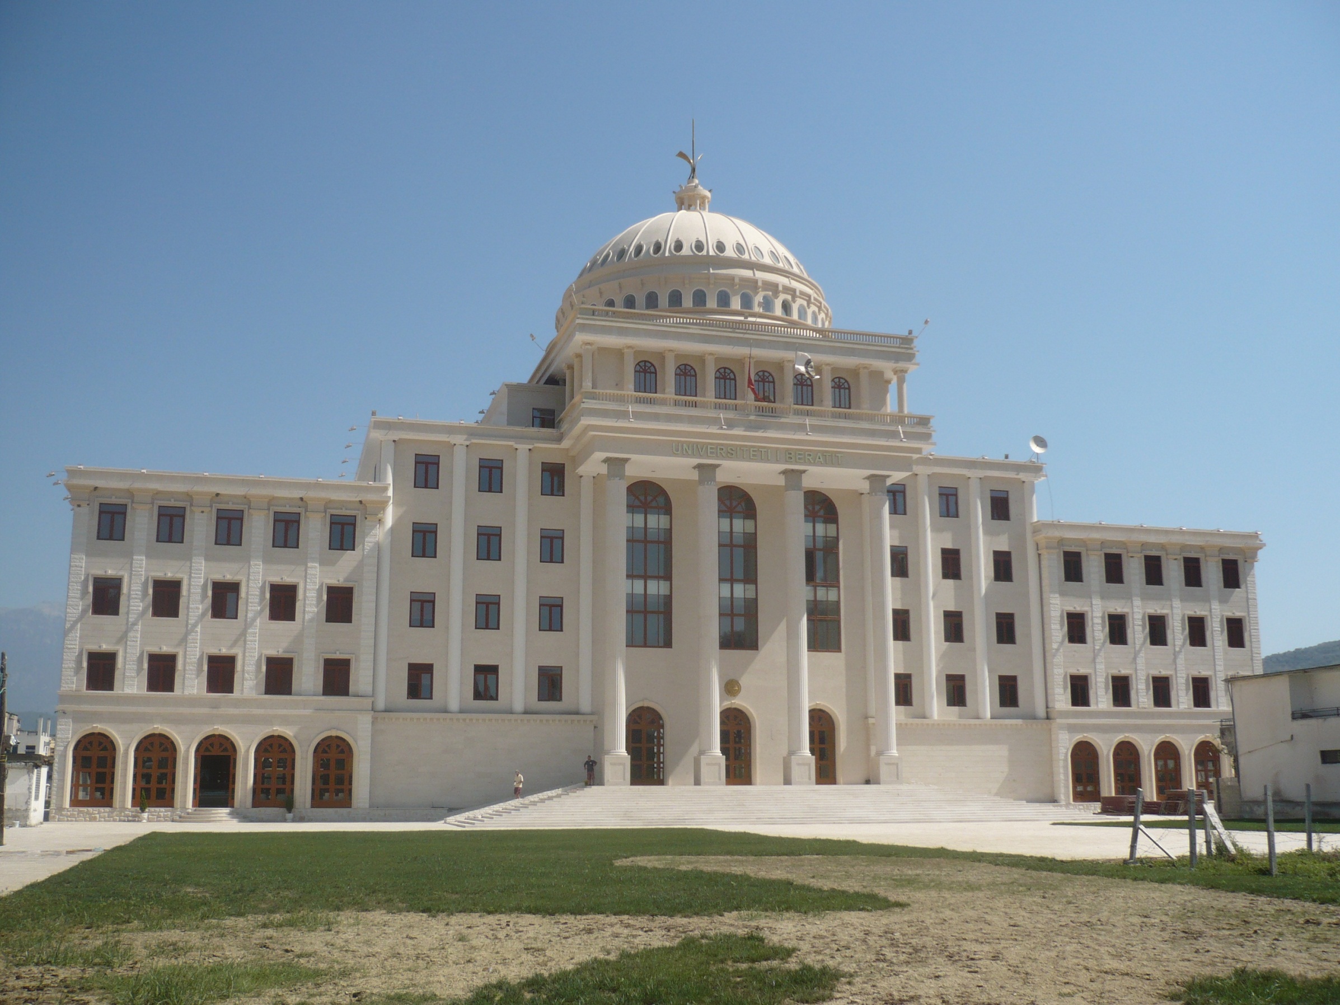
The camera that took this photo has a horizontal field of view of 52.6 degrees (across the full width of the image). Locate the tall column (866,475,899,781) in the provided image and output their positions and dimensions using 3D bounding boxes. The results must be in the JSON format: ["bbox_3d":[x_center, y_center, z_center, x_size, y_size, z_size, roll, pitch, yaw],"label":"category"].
[{"bbox_3d":[13.314,7.868,84.978,1.491,19.256,1.491,3,-12,-16],"label":"tall column"}]

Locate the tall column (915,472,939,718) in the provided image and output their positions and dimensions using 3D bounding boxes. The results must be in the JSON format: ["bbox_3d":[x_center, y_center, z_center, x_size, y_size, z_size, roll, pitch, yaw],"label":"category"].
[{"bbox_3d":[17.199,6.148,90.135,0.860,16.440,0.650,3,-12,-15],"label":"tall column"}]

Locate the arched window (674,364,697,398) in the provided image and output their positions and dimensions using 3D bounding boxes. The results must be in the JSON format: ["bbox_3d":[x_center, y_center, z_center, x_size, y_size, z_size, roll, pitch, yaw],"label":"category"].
[{"bbox_3d":[1.022,-7.446,85.317,1.400,2.630,0.200,3,-12,-15],"label":"arched window"}]

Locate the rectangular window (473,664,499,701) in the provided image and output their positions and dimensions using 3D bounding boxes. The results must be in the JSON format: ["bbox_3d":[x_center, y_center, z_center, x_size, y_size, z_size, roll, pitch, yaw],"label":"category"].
[{"bbox_3d":[-11.549,11.253,84.811,1.523,2.197,0.200,3,-11,-16],"label":"rectangular window"}]

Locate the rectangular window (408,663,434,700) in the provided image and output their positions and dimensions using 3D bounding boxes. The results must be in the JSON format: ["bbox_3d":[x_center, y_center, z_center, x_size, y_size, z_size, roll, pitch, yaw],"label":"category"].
[{"bbox_3d":[-14.827,10.626,80.470,1.464,2.109,0.200,3,-12,-15],"label":"rectangular window"}]

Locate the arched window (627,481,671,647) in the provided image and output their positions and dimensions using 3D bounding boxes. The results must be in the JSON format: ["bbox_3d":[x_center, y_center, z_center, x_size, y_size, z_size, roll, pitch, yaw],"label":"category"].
[{"bbox_3d":[-1.460,3.787,84.343,3.312,10.533,0.250,3,-12,-15],"label":"arched window"}]

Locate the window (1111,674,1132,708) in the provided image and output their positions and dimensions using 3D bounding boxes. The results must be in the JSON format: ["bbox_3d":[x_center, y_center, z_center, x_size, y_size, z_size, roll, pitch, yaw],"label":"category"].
[{"bbox_3d":[31.190,13.011,93.548,1.490,2.140,0.200,3,-12,-15],"label":"window"}]

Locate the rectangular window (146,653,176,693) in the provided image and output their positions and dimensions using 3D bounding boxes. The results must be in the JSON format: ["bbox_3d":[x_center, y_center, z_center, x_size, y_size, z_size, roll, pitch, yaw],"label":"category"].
[{"bbox_3d":[-28.449,9.562,75.825,1.472,2.100,0.200,3,-12,-15],"label":"rectangular window"}]

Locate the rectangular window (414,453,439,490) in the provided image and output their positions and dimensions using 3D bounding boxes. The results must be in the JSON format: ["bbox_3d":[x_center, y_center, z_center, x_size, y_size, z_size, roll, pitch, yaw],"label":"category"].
[{"bbox_3d":[-14.843,-1.862,83.003,1.464,2.109,0.200,3,-12,-15],"label":"rectangular window"}]

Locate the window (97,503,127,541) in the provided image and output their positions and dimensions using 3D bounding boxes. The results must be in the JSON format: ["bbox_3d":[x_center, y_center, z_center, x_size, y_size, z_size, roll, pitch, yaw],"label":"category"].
[{"bbox_3d":[-32.188,1.115,78.172,1.551,2.211,0.200,3,-12,-15],"label":"window"}]

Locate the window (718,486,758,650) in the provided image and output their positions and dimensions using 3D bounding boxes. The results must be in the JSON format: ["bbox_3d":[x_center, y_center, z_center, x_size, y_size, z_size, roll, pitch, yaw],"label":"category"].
[{"bbox_3d":[3.983,4.139,87.119,3.500,10.670,0.250,3,-12,-15],"label":"window"}]

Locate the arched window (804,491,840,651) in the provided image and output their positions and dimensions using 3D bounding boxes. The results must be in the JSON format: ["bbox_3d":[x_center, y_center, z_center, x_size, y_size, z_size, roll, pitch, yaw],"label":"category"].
[{"bbox_3d":[9.415,4.386,87.318,3.312,10.533,0.250,3,-12,-15],"label":"arched window"}]

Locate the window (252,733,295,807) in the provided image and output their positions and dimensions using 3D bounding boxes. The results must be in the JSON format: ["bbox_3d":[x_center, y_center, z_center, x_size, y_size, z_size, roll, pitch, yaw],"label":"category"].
[{"bbox_3d":[-21.977,14.978,75.322,2.258,4.040,0.300,3,-12,-15],"label":"window"}]

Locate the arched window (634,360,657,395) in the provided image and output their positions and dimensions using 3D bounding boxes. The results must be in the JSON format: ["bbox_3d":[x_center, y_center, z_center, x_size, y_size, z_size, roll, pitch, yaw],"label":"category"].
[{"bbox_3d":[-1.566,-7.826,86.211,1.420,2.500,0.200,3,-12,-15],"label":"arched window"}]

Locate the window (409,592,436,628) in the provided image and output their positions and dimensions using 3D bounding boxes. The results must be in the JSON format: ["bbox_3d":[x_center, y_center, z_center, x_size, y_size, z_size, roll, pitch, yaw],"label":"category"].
[{"bbox_3d":[-15.146,6.552,82.864,1.551,2.211,0.200,3,-12,-15],"label":"window"}]

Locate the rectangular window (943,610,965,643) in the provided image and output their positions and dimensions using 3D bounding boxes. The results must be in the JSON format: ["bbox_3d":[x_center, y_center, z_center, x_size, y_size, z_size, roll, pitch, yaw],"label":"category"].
[{"bbox_3d":[19.760,8.655,94.538,1.491,2.182,0.200,3,-11,-16],"label":"rectangular window"}]

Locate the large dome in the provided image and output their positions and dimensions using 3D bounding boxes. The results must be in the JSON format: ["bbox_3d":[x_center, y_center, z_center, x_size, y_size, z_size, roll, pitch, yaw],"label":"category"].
[{"bbox_3d":[1.766,-17.963,99.780,20.100,12.567,20.100,3,-12,-15],"label":"large dome"}]

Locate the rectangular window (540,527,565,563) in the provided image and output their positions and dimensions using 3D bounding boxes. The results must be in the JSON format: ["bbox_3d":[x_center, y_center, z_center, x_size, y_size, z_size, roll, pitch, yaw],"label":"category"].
[{"bbox_3d":[-7.627,2.809,87.588,1.523,2.173,0.200,3,-11,-16],"label":"rectangular window"}]

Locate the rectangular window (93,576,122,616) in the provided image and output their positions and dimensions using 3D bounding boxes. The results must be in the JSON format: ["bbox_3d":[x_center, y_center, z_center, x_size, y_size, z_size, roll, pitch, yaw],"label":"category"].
[{"bbox_3d":[-32.172,5.342,77.312,1.551,2.211,0.200,3,-12,-15],"label":"rectangular window"}]

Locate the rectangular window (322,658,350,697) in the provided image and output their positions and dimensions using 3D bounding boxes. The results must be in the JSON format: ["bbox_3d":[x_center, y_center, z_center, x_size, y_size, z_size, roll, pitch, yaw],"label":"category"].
[{"bbox_3d":[-19.279,10.100,78.335,1.444,2.077,0.200,3,-12,-16],"label":"rectangular window"}]

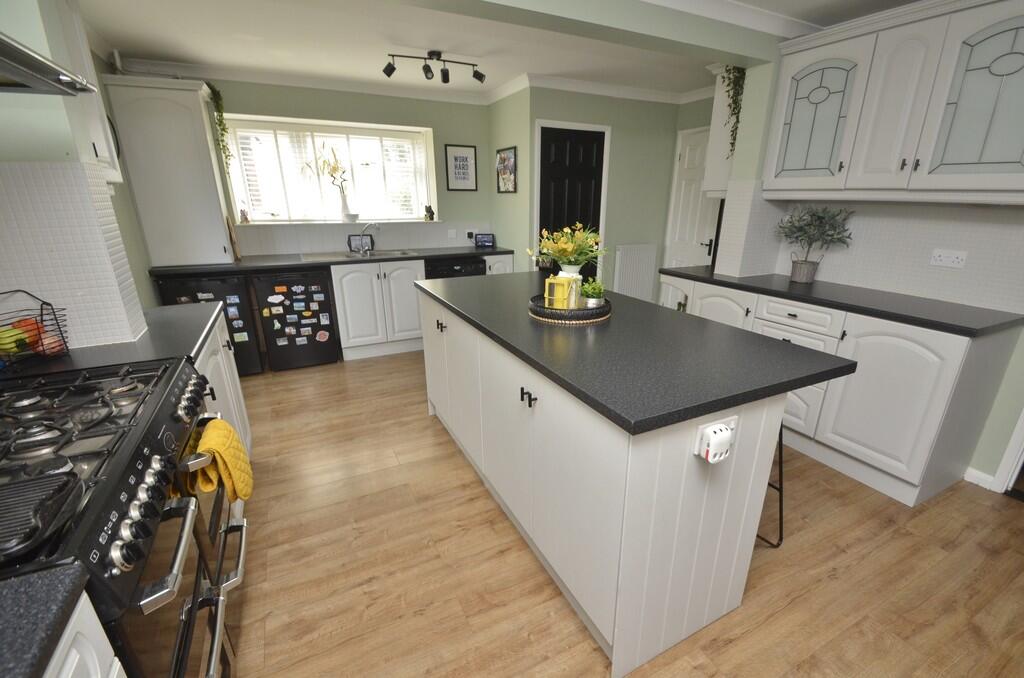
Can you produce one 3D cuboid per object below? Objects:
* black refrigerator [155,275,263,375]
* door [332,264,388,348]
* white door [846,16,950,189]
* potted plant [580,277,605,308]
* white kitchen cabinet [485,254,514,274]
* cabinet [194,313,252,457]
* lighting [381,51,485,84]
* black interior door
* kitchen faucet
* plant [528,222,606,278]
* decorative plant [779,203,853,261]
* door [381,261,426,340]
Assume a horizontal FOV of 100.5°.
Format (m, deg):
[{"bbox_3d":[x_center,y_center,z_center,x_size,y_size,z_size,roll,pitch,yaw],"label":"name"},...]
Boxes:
[{"bbox_3d":[-2.458,-0.134,3.592,0.550,0.840,0.570,-9,20,-24],"label":"black refrigerator"},{"bbox_3d":[-1.325,-0.289,3.735,0.396,0.727,0.022,-9,20,-25],"label":"door"},{"bbox_3d":[1.844,-1.102,2.059,0.022,0.717,0.272,-9,20,-25],"label":"white door"},{"bbox_3d":[0.400,-0.235,2.118,0.122,0.142,0.122,0,18,0],"label":"potted plant"},{"bbox_3d":[-0.252,-0.539,4.769,0.310,0.830,0.584,-9,20,-25],"label":"white kitchen cabinet"},{"bbox_3d":[-1.532,0.428,1.787,0.580,0.870,0.880,-9,20,-24],"label":"cabinet"},{"bbox_3d":[-0.572,-2.057,3.223,0.780,0.190,0.130,-9,20,-24],"label":"lighting"},{"bbox_3d":[0.614,-1.064,4.480,0.735,2.040,0.050,-9,20,-24],"label":"black interior door"},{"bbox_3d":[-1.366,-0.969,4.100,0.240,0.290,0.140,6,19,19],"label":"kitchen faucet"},{"bbox_3d":[0.284,-0.355,2.084,0.345,0.391,0.325,-9,20,-25],"label":"plant"},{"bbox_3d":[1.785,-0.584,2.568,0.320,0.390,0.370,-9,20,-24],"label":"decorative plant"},{"bbox_3d":[-0.970,-0.345,3.901,0.390,0.727,0.022,-9,20,-25],"label":"door"}]

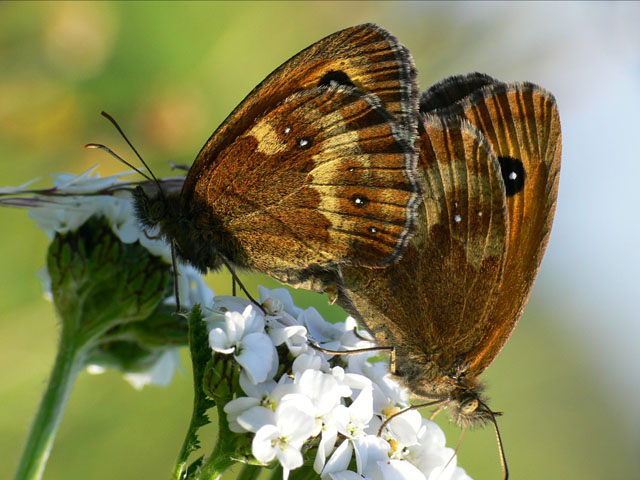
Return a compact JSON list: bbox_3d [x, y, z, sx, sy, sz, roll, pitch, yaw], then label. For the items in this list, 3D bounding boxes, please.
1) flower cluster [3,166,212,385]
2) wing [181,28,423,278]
[{"bbox_3d":[-0.018,0.003,0.147,0.017,0.018,0.015,0,0,0],"label":"flower cluster"},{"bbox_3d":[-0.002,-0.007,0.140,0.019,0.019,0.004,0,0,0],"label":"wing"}]

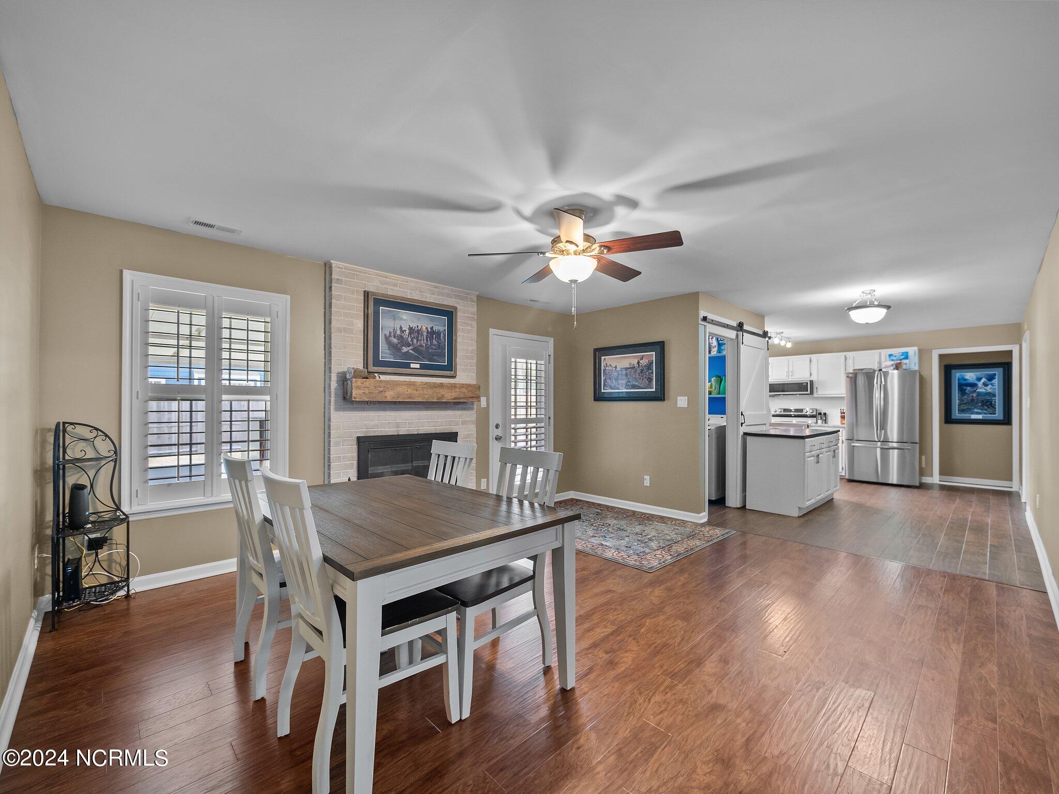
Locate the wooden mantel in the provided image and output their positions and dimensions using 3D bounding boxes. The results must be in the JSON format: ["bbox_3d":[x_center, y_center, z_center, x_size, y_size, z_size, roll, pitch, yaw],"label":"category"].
[{"bbox_3d":[-1.049,-0.049,4.038,1.290,0.178,0.200,0,0,-43],"label":"wooden mantel"}]

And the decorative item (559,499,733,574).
[{"bbox_3d":[0.753,1.315,4.454,1.520,0.015,2.080,1,-1,-44],"label":"decorative item"}]

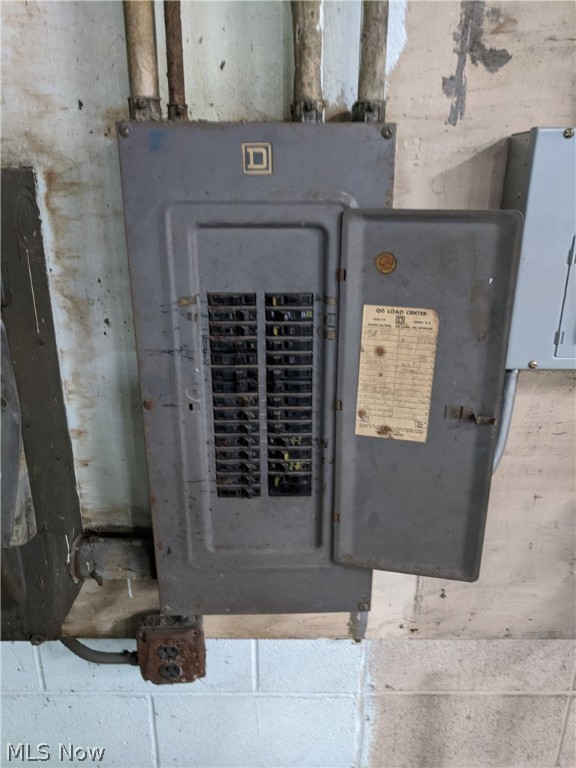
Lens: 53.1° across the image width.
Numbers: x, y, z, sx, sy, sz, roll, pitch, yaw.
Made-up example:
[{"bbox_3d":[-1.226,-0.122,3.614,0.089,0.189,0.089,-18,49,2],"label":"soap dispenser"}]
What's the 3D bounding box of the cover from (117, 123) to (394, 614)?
[{"bbox_3d":[-0.034,0.016,0.771,0.309,0.663,0.055,-1,19,-1],"label":"cover"}]

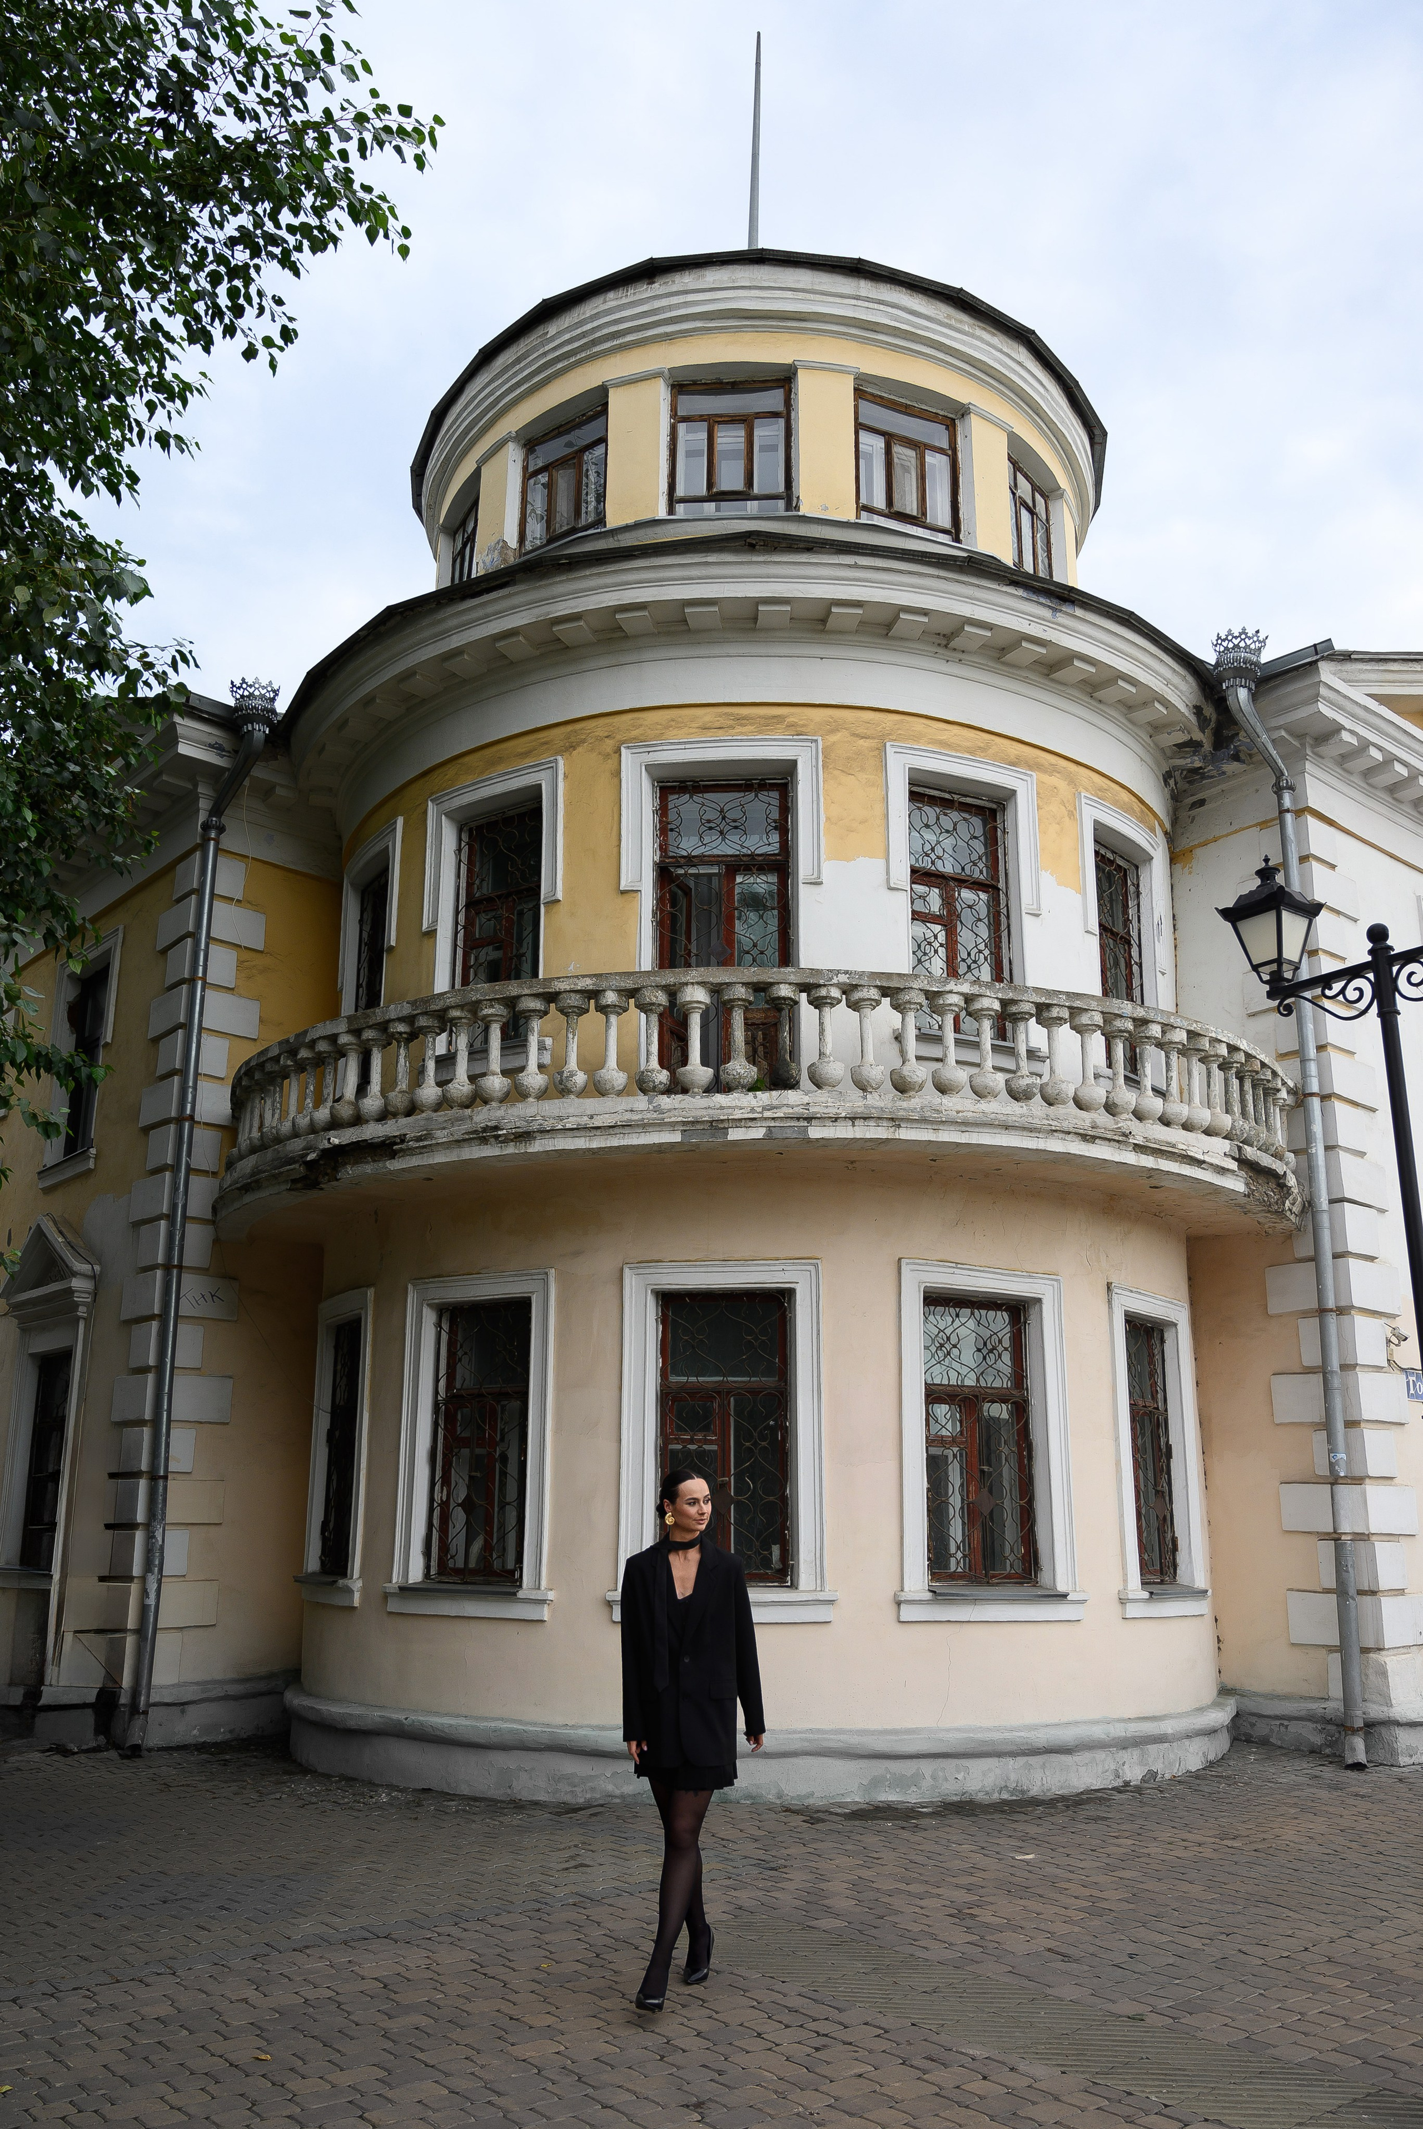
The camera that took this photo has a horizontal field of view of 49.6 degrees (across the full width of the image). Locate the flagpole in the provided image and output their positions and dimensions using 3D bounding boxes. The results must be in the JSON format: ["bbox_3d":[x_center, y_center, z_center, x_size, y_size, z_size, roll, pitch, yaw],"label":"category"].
[{"bbox_3d":[0.490,-9.621,16.591,0.102,3.876,0.102,0,-16,2],"label":"flagpole"}]

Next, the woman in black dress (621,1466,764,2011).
[{"bbox_3d":[-0.058,2.378,5.599,0.520,1.770,0.450,0,-16,2],"label":"woman in black dress"}]

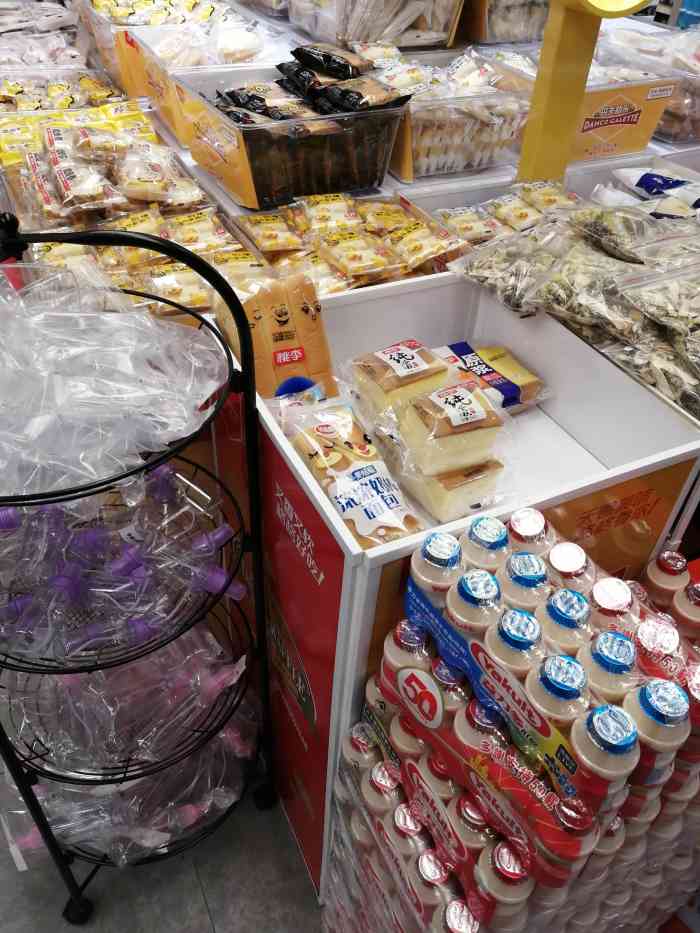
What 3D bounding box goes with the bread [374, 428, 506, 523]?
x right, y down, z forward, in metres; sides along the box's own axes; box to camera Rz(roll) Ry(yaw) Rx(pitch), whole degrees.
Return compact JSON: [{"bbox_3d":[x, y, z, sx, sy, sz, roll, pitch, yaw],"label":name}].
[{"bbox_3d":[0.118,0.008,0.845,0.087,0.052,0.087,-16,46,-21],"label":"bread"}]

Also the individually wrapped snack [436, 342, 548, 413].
[{"bbox_3d":[0.184,-0.122,1.002,0.113,0.042,0.119,-16,46,-21],"label":"individually wrapped snack"}]

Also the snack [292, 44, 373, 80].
[{"bbox_3d":[-0.033,-0.617,1.115,0.116,0.030,0.066,15,43,12],"label":"snack"}]

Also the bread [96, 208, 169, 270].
[{"bbox_3d":[-0.306,-0.319,1.016,0.091,0.022,0.101,-25,49,-28],"label":"bread"}]

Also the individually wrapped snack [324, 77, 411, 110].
[{"bbox_3d":[0.023,-0.572,1.109,0.116,0.030,0.069,-16,46,-21],"label":"individually wrapped snack"}]

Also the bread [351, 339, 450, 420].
[{"bbox_3d":[0.062,-0.099,0.881,0.098,0.054,0.075,-16,46,-21],"label":"bread"}]

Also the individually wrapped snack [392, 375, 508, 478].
[{"bbox_3d":[0.112,-0.039,0.819,0.091,0.054,0.075,-14,45,-19],"label":"individually wrapped snack"}]

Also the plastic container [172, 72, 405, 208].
[{"bbox_3d":[-0.094,-0.550,1.199,0.275,0.133,0.275,-16,46,-21],"label":"plastic container"}]

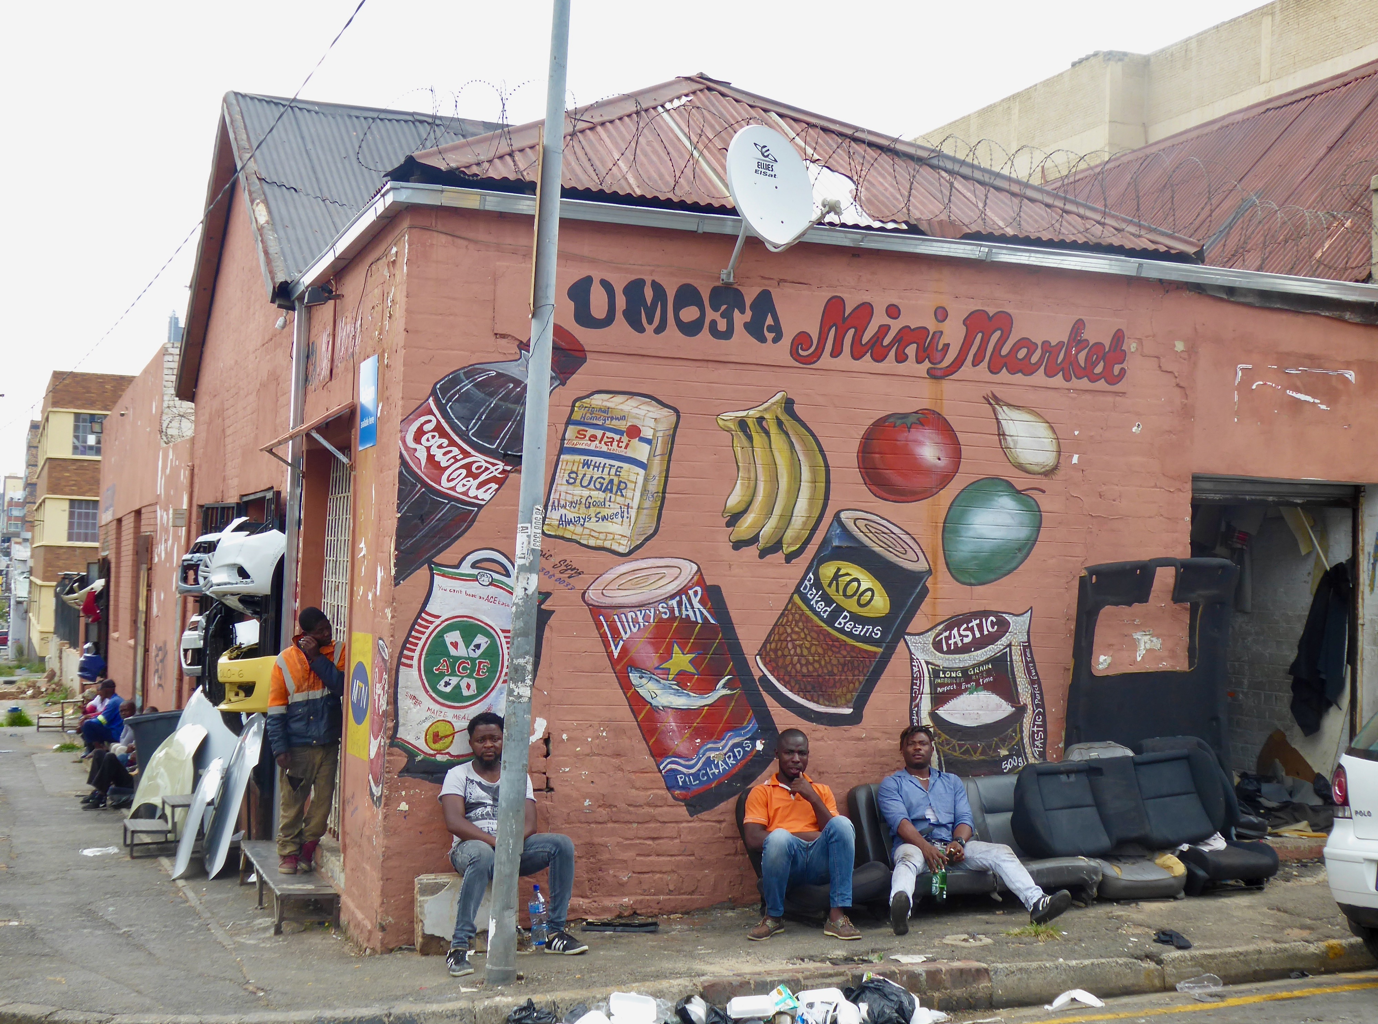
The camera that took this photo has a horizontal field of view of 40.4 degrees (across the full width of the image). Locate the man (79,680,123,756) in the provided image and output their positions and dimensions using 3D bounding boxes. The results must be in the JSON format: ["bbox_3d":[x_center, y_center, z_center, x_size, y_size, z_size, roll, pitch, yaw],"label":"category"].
[{"bbox_3d":[-8.255,2.906,26.300,0.750,1.080,0.500,3,-3,-26],"label":"man"}]

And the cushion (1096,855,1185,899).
[{"bbox_3d":[2.381,1.951,10.105,0.484,0.175,0.494,-1,3,-4],"label":"cushion"}]

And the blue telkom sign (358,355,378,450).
[{"bbox_3d":[-1.793,-0.602,10.386,0.031,0.515,0.556,2,-3,-20],"label":"blue telkom sign"}]

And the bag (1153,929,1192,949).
[{"bbox_3d":[2.251,1.987,8.744,0.185,0.077,0.154,2,-3,-5],"label":"bag"}]

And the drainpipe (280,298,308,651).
[{"bbox_3d":[-2.715,0.535,12.689,0.093,3.966,0.103,2,-3,-20],"label":"drainpipe"}]

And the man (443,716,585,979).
[{"bbox_3d":[-0.856,1.599,9.153,0.721,1.184,0.783,2,-3,-8],"label":"man"}]

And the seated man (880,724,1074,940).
[{"bbox_3d":[1.416,1.627,9.695,0.855,0.968,1.009,2,-3,-4],"label":"seated man"}]

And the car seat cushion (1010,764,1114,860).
[{"bbox_3d":[2.029,1.625,10.174,0.505,0.536,0.175,-5,-19,-13],"label":"car seat cushion"}]

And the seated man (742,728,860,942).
[{"bbox_3d":[0.561,1.622,9.489,0.567,1.004,0.855,2,-3,-7],"label":"seated man"}]

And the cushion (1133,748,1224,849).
[{"bbox_3d":[2.730,1.608,10.485,0.484,0.536,0.175,-5,-19,-13],"label":"cushion"}]

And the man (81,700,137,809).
[{"bbox_3d":[-5.769,2.458,18.900,0.820,1.060,0.520,3,-3,-31],"label":"man"}]

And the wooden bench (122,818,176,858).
[{"bbox_3d":[-4.158,2.521,14.459,0.340,0.206,0.824,2,-3,-20],"label":"wooden bench"}]

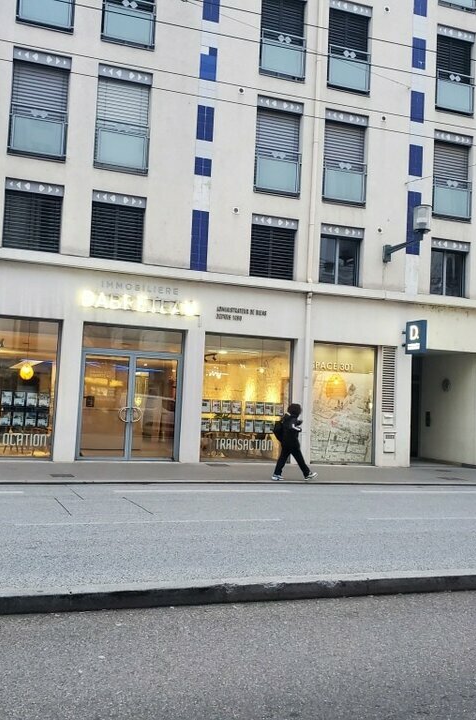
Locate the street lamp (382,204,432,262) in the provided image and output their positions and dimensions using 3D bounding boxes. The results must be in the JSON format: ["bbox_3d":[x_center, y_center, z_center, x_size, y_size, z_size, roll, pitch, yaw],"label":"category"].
[{"bbox_3d":[4.032,-3.018,17.265,0.415,1.015,1.777,4,-4,-18],"label":"street lamp"}]

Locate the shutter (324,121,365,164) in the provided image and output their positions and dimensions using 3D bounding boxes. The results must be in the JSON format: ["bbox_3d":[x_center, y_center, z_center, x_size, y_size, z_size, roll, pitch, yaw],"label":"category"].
[{"bbox_3d":[2.739,-5.516,18.381,1.141,1.068,0.060,4,-4,-19],"label":"shutter"}]

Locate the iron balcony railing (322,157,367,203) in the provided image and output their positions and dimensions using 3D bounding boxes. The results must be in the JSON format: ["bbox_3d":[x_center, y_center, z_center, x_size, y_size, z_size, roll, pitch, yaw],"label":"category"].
[{"bbox_3d":[2.731,-4.573,18.419,1.224,1.010,0.060,4,-4,-19],"label":"iron balcony railing"}]

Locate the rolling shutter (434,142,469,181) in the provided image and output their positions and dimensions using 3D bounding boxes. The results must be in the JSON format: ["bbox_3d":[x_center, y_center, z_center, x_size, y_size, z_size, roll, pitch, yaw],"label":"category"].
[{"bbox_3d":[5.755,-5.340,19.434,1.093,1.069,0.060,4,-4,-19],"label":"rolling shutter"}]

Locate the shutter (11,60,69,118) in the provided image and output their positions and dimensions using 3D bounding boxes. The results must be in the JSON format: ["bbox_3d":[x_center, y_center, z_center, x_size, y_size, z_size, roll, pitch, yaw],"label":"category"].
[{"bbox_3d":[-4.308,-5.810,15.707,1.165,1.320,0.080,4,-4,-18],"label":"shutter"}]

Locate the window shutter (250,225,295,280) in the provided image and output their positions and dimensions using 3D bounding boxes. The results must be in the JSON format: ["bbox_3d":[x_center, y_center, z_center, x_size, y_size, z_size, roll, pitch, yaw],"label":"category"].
[{"bbox_3d":[0.876,-2.584,17.306,1.161,1.239,0.080,4,-4,-18],"label":"window shutter"}]

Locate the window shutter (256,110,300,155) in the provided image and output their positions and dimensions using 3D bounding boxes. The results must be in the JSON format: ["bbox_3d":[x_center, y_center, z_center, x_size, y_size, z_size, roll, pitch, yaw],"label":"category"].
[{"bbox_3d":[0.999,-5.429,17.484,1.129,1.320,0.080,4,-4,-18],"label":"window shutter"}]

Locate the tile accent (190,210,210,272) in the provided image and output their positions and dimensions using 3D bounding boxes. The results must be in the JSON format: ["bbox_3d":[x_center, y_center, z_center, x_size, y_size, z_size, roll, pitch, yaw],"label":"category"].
[{"bbox_3d":[-0.885,-2.778,16.815,0.401,1.397,0.030,4,-4,-19],"label":"tile accent"}]

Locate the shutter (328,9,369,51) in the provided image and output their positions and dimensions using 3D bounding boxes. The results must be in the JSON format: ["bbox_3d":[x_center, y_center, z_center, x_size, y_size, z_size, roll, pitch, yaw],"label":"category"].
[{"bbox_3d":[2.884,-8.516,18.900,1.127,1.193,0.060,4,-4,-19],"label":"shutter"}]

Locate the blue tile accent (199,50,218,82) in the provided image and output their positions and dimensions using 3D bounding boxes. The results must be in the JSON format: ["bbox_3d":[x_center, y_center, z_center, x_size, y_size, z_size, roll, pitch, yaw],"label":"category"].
[{"bbox_3d":[-0.683,-6.890,16.795,0.387,0.777,0.030,4,-4,-18],"label":"blue tile accent"}]

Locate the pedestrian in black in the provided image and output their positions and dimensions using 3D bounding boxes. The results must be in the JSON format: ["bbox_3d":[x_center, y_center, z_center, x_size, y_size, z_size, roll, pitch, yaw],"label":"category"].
[{"bbox_3d":[1.120,1.626,14.300,0.820,1.550,0.500,4,-4,-19],"label":"pedestrian in black"}]

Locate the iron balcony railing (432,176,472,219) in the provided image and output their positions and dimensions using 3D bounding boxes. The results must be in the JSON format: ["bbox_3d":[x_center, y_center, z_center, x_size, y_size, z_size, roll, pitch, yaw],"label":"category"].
[{"bbox_3d":[5.624,-4.241,18.926,1.209,0.988,0.070,4,-3,-19],"label":"iron balcony railing"}]

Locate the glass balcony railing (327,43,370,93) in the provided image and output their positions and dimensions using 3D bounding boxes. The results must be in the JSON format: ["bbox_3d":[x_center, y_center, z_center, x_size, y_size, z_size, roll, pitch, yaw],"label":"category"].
[{"bbox_3d":[2.871,-7.504,18.628,1.218,1.042,0.060,4,-4,-19],"label":"glass balcony railing"}]

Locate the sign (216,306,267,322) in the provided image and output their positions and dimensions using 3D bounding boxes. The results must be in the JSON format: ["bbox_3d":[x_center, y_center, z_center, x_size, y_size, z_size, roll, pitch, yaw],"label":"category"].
[{"bbox_3d":[0.099,-1.048,16.836,1.236,0.300,0.040,4,-3,-19],"label":"sign"}]

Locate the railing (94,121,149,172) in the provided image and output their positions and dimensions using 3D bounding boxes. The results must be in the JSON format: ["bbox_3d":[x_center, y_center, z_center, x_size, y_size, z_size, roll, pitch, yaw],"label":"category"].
[{"bbox_3d":[-2.582,-4.776,16.072,1.182,0.963,0.060,4,-4,-18],"label":"railing"}]

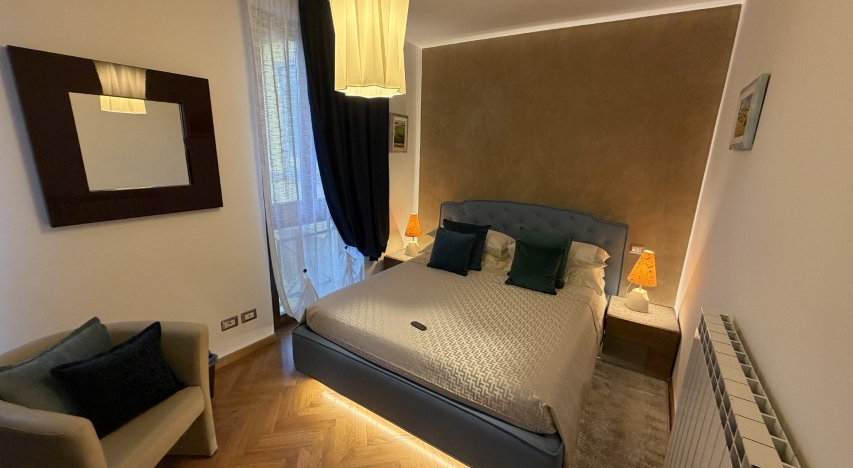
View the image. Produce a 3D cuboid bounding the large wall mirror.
[{"bbox_3d":[-1.595,-0.497,1.909,0.032,0.796,0.805,11,17,32],"label":"large wall mirror"}]

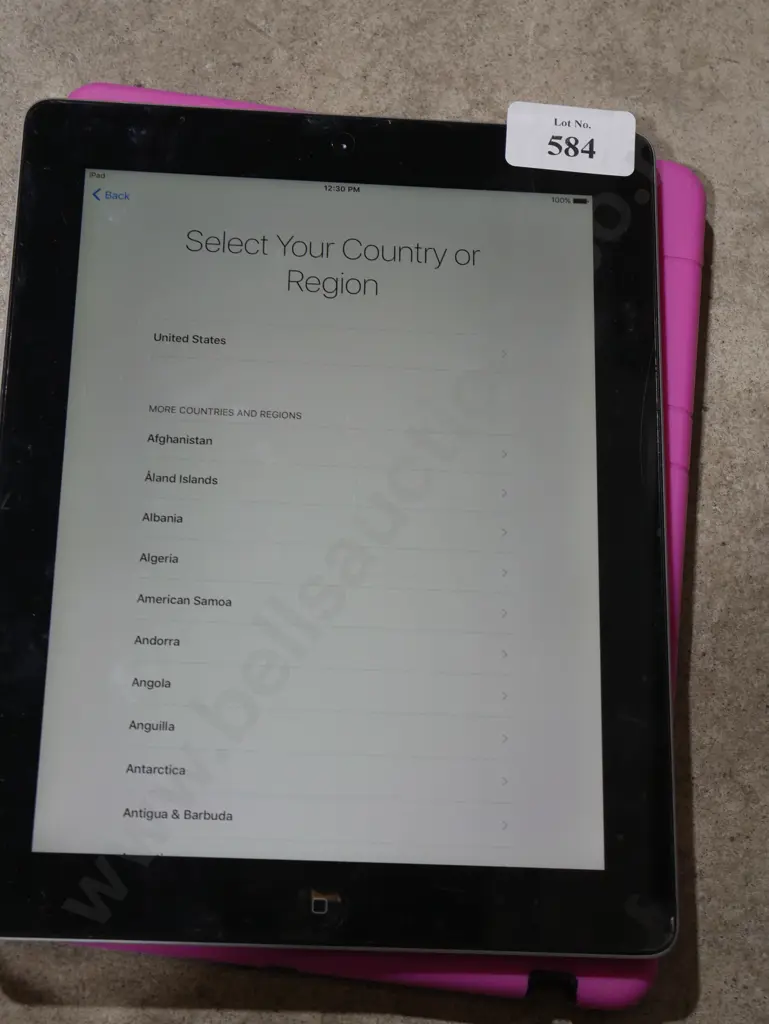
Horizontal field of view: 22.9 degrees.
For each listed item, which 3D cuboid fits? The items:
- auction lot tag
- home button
[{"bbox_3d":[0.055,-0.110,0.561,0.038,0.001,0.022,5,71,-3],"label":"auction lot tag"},{"bbox_3d":[-0.016,0.101,0.484,0.011,0.002,0.011,2,71,-4],"label":"home button"}]

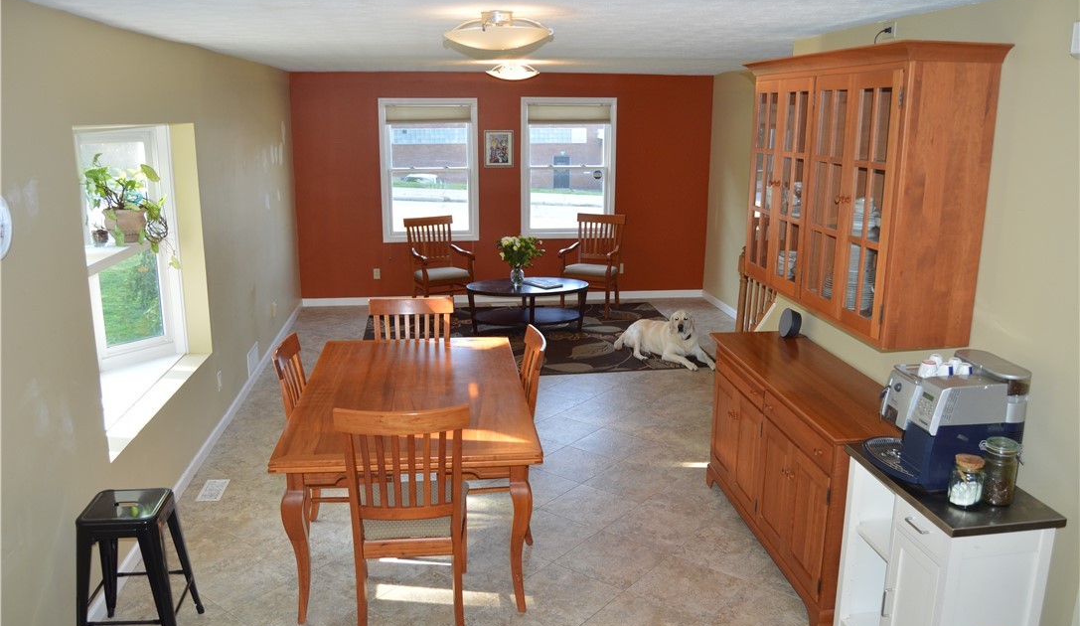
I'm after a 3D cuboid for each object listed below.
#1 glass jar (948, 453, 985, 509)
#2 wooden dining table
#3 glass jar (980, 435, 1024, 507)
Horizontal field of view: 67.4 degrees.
[{"bbox_3d":[1.376,0.542,2.605,0.100,0.153,0.100,0,14,0],"label":"glass jar"},{"bbox_3d":[-0.619,0.738,4.082,1.063,0.754,1.701,-2,14,-7],"label":"wooden dining table"},{"bbox_3d":[1.490,0.512,2.617,0.105,0.206,0.098,0,14,0],"label":"glass jar"}]

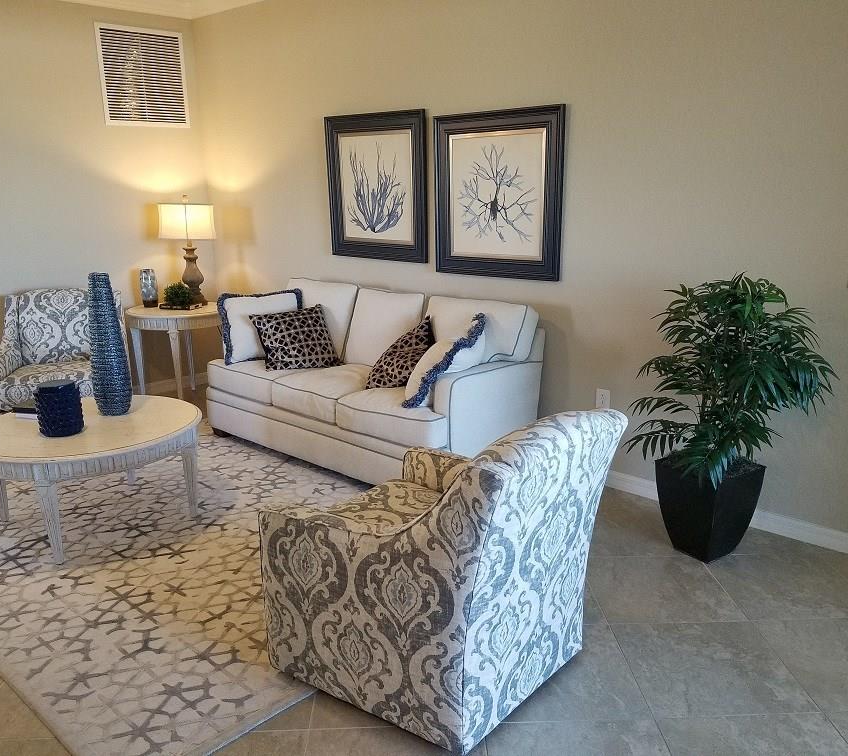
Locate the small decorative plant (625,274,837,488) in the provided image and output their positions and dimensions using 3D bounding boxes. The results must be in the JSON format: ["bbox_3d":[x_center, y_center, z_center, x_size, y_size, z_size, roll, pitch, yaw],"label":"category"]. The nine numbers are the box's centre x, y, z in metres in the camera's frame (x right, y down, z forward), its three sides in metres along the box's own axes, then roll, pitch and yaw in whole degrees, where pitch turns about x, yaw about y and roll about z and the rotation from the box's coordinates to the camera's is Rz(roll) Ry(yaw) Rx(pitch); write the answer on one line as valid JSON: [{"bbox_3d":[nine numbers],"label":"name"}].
[{"bbox_3d":[1.170,0.024,3.019,0.764,0.827,0.686,12,20,40],"label":"small decorative plant"}]

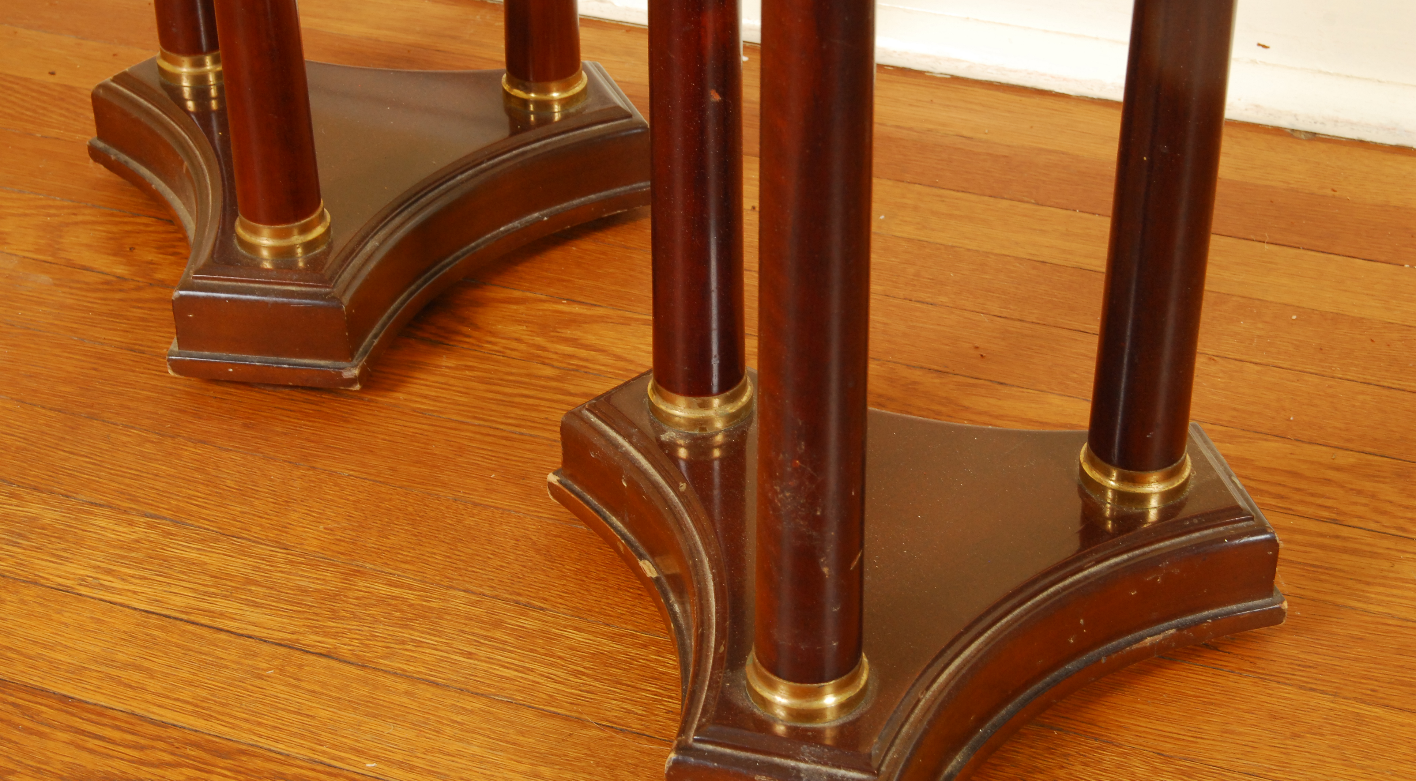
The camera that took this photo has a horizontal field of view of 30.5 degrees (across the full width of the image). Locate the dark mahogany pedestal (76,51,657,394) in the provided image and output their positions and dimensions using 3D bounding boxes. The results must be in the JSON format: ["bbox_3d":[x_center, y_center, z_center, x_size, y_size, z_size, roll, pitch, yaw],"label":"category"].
[{"bbox_3d":[-0.188,-0.102,1.329,0.322,0.051,0.279,4,34,8],"label":"dark mahogany pedestal"}]

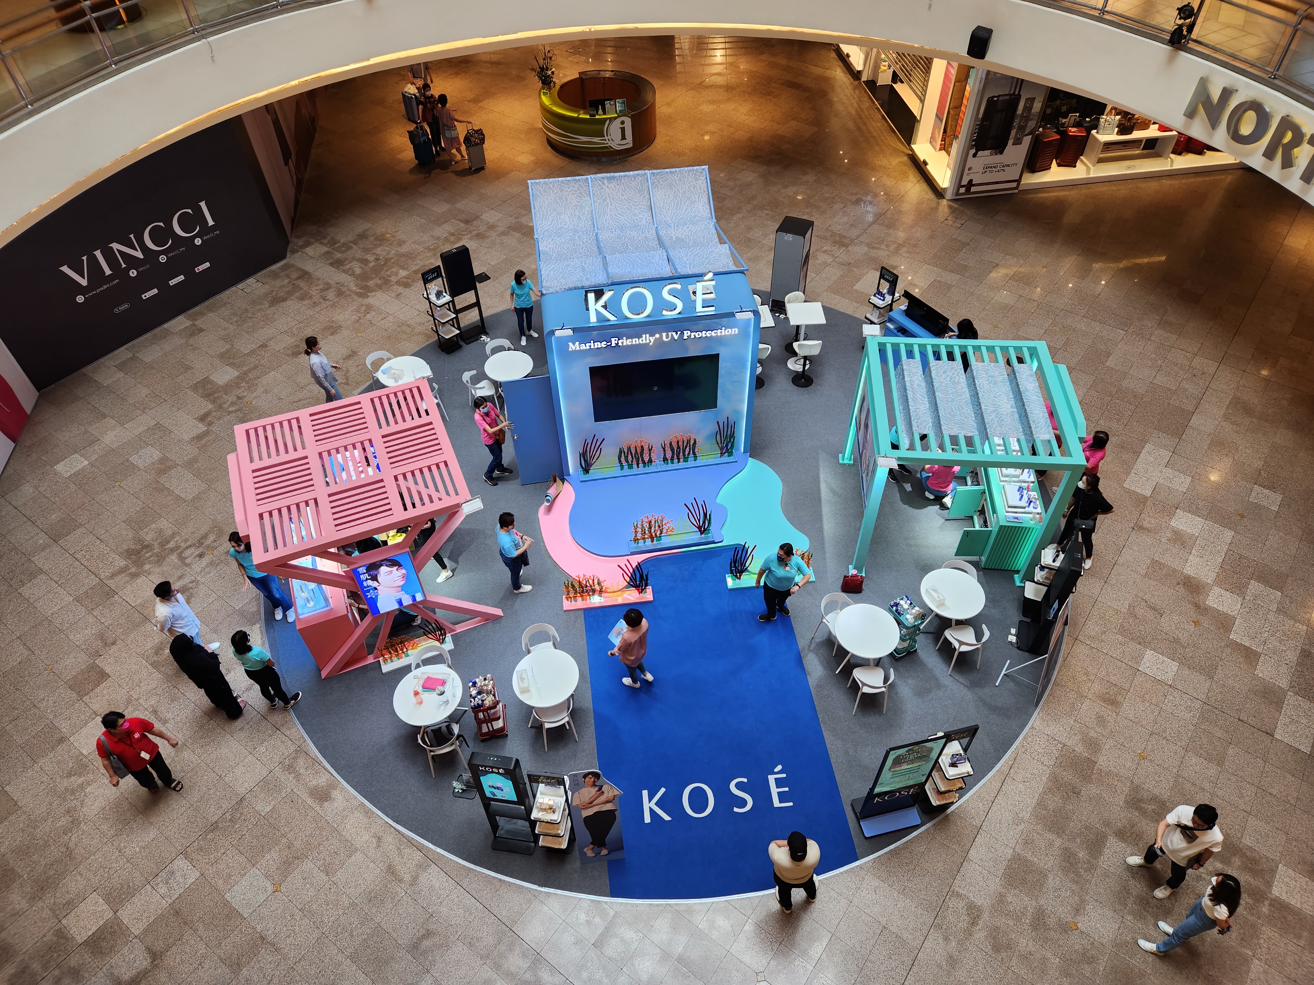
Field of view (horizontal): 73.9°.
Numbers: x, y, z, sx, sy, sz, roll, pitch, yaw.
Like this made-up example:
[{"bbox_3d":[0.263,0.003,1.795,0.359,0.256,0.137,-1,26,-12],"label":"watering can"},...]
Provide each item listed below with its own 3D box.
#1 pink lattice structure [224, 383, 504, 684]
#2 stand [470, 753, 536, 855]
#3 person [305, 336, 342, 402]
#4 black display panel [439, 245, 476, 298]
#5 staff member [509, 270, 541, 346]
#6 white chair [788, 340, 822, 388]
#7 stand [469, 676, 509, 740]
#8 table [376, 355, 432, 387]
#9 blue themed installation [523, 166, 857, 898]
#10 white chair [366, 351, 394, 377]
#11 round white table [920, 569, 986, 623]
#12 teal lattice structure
[{"bbox_3d":[-3.862,0.467,11.648,2.650,2.400,2.470,-18,48,-15],"label":"pink lattice structure"},{"bbox_3d":[-1.620,3.276,9.299,0.480,1.840,0.400,5,47,7],"label":"stand"},{"bbox_3d":[-5.463,-1.902,14.475,0.450,1.600,0.500,-9,47,-7],"label":"person"},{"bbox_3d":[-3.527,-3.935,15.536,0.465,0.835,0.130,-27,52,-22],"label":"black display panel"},{"bbox_3d":[-2.345,-3.332,15.553,0.520,1.480,0.360,-15,49,-12],"label":"staff member"},{"bbox_3d":[2.551,-2.307,15.067,0.480,1.000,0.470,0,46,2],"label":"white chair"},{"bbox_3d":[-2.102,2.698,10.894,0.350,0.800,0.450,-9,47,-7],"label":"stand"},{"bbox_3d":[-4.245,-1.779,14.942,0.800,0.740,0.800,-2,46,0],"label":"table"},{"bbox_3d":[0.128,-0.631,11.911,3.900,3.100,10.700,-6,48,-4],"label":"blue themed installation"},{"bbox_3d":[-4.861,-2.092,15.583,0.490,0.740,0.510,24,52,23],"label":"white chair"},{"bbox_3d":[3.834,1.555,11.537,0.800,0.740,0.800,-1,46,1],"label":"round white table"},{"bbox_3d":[4.170,-0.461,12.317,2.600,2.420,2.410,3,47,5],"label":"teal lattice structure"}]

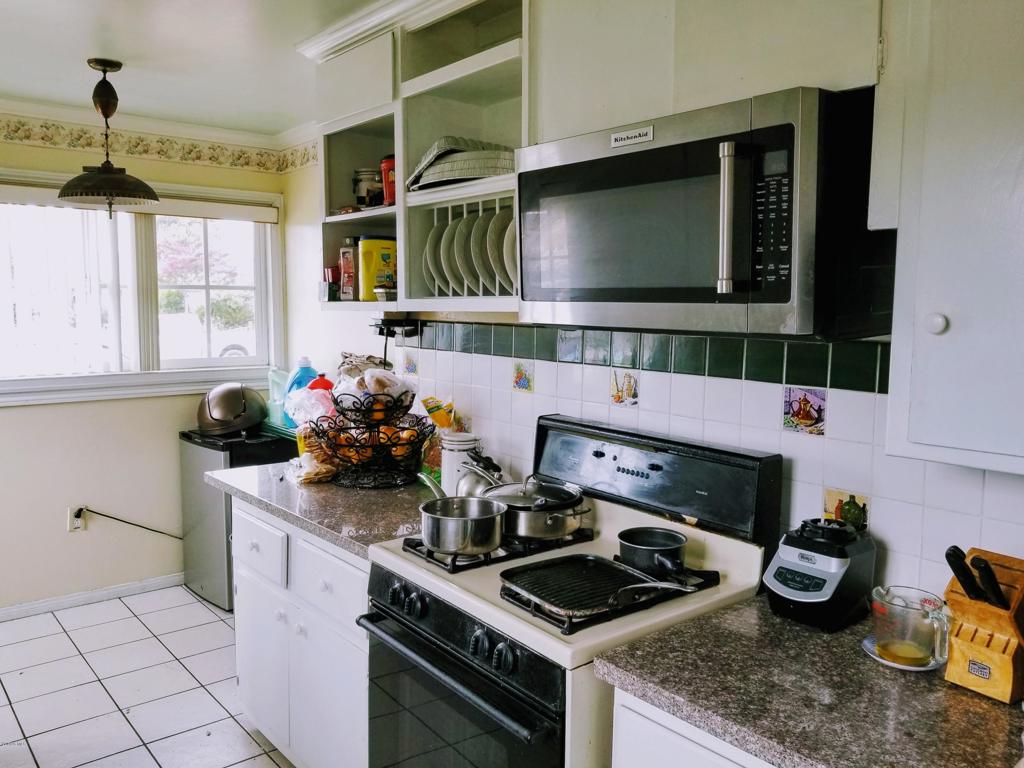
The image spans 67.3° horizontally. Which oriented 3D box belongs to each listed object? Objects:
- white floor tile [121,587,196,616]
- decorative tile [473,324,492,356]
[{"bbox_3d":[-1.849,1.135,4.033,0.303,0.010,0.303,-3,7,-41],"label":"white floor tile"},{"bbox_3d":[-0.102,-0.160,2.709,0.009,0.108,0.108,-5,8,-40],"label":"decorative tile"}]

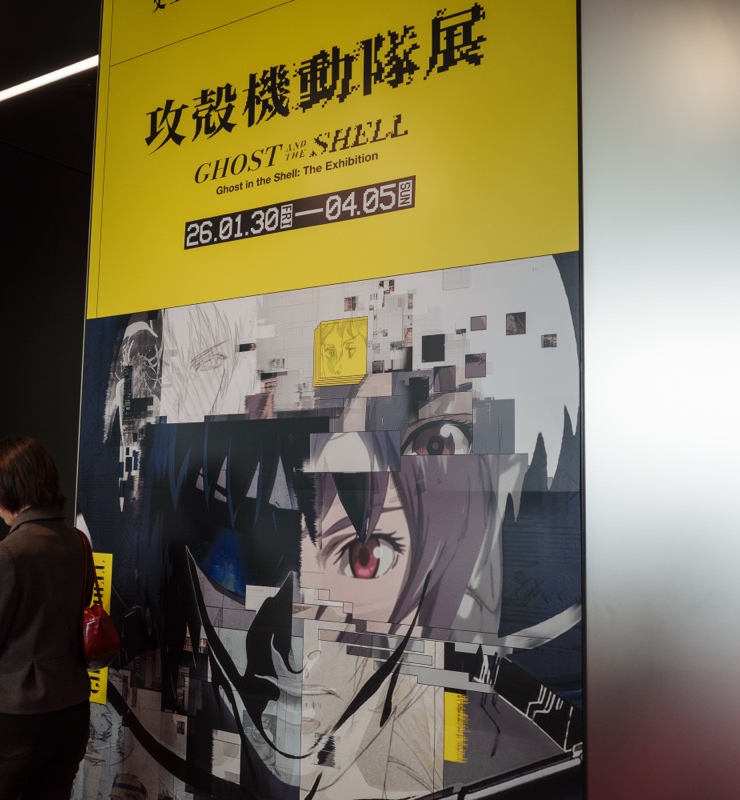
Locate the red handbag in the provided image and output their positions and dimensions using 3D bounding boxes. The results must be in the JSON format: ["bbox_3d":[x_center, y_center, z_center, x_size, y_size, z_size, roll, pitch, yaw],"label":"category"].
[{"bbox_3d":[-0.770,0.562,2.610,0.110,0.360,0.210,5,-7,-34],"label":"red handbag"}]

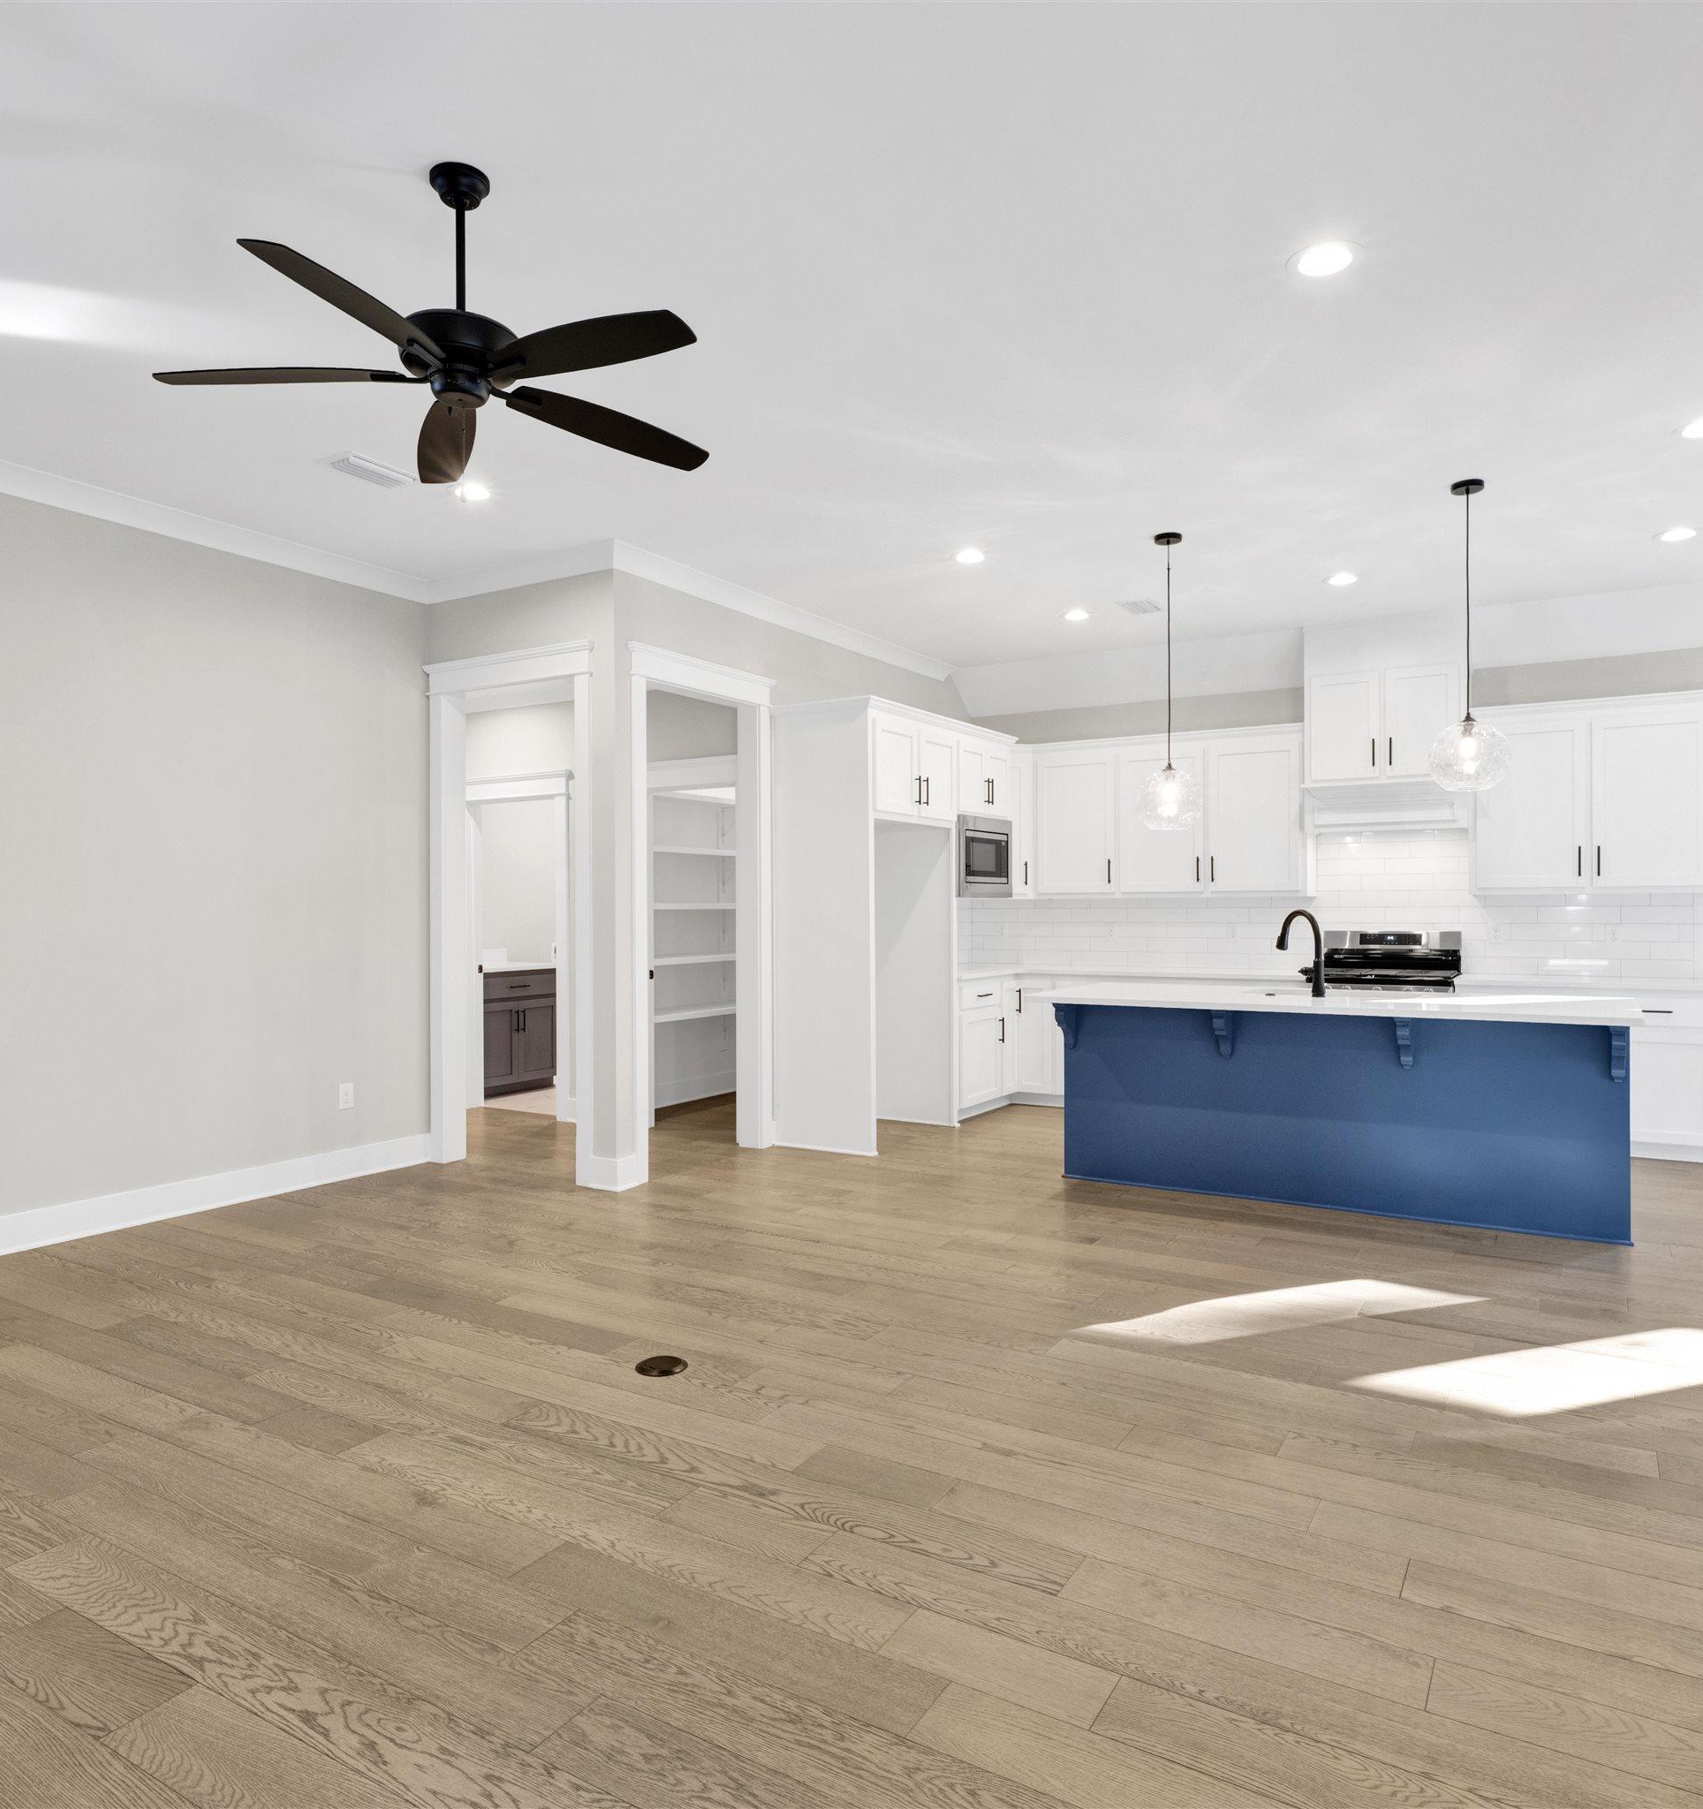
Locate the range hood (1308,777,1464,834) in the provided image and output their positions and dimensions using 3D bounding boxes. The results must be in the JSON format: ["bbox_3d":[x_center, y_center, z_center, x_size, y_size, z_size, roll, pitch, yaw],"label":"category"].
[{"bbox_3d":[3.221,-0.559,6.807,0.900,0.280,0.400,0,0,30],"label":"range hood"}]

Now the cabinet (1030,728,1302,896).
[{"bbox_3d":[2.090,-0.558,7.476,1.760,1.070,0.345,0,0,30],"label":"cabinet"}]

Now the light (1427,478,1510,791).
[{"bbox_3d":[2.606,-1.130,4.770,0.342,1.311,0.342,0,0,30],"label":"light"}]

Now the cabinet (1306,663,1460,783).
[{"bbox_3d":[3.219,-1.044,6.785,0.885,0.690,0.360,0,0,30],"label":"cabinet"}]

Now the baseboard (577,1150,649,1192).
[{"bbox_3d":[-1.156,1.285,5.480,0.270,0.145,0.220,0,0,30],"label":"baseboard"}]

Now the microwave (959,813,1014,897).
[{"bbox_3d":[0.672,-0.293,7.296,0.420,0.500,0.760,0,0,32],"label":"microwave"}]

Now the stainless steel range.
[{"bbox_3d":[3.150,0.751,6.655,0.765,1.180,0.690,0,0,30],"label":"stainless steel range"}]

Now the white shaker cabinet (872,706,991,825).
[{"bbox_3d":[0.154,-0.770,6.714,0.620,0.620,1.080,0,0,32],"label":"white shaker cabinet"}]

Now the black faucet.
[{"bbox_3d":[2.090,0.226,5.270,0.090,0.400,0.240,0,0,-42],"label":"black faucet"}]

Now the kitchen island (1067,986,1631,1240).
[{"bbox_3d":[2.183,0.888,5.257,2.420,0.915,1.060,0,0,30],"label":"kitchen island"}]

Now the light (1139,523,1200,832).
[{"bbox_3d":[1.499,-1.031,5.330,0.295,1.390,0.295,0,0,30],"label":"light"}]

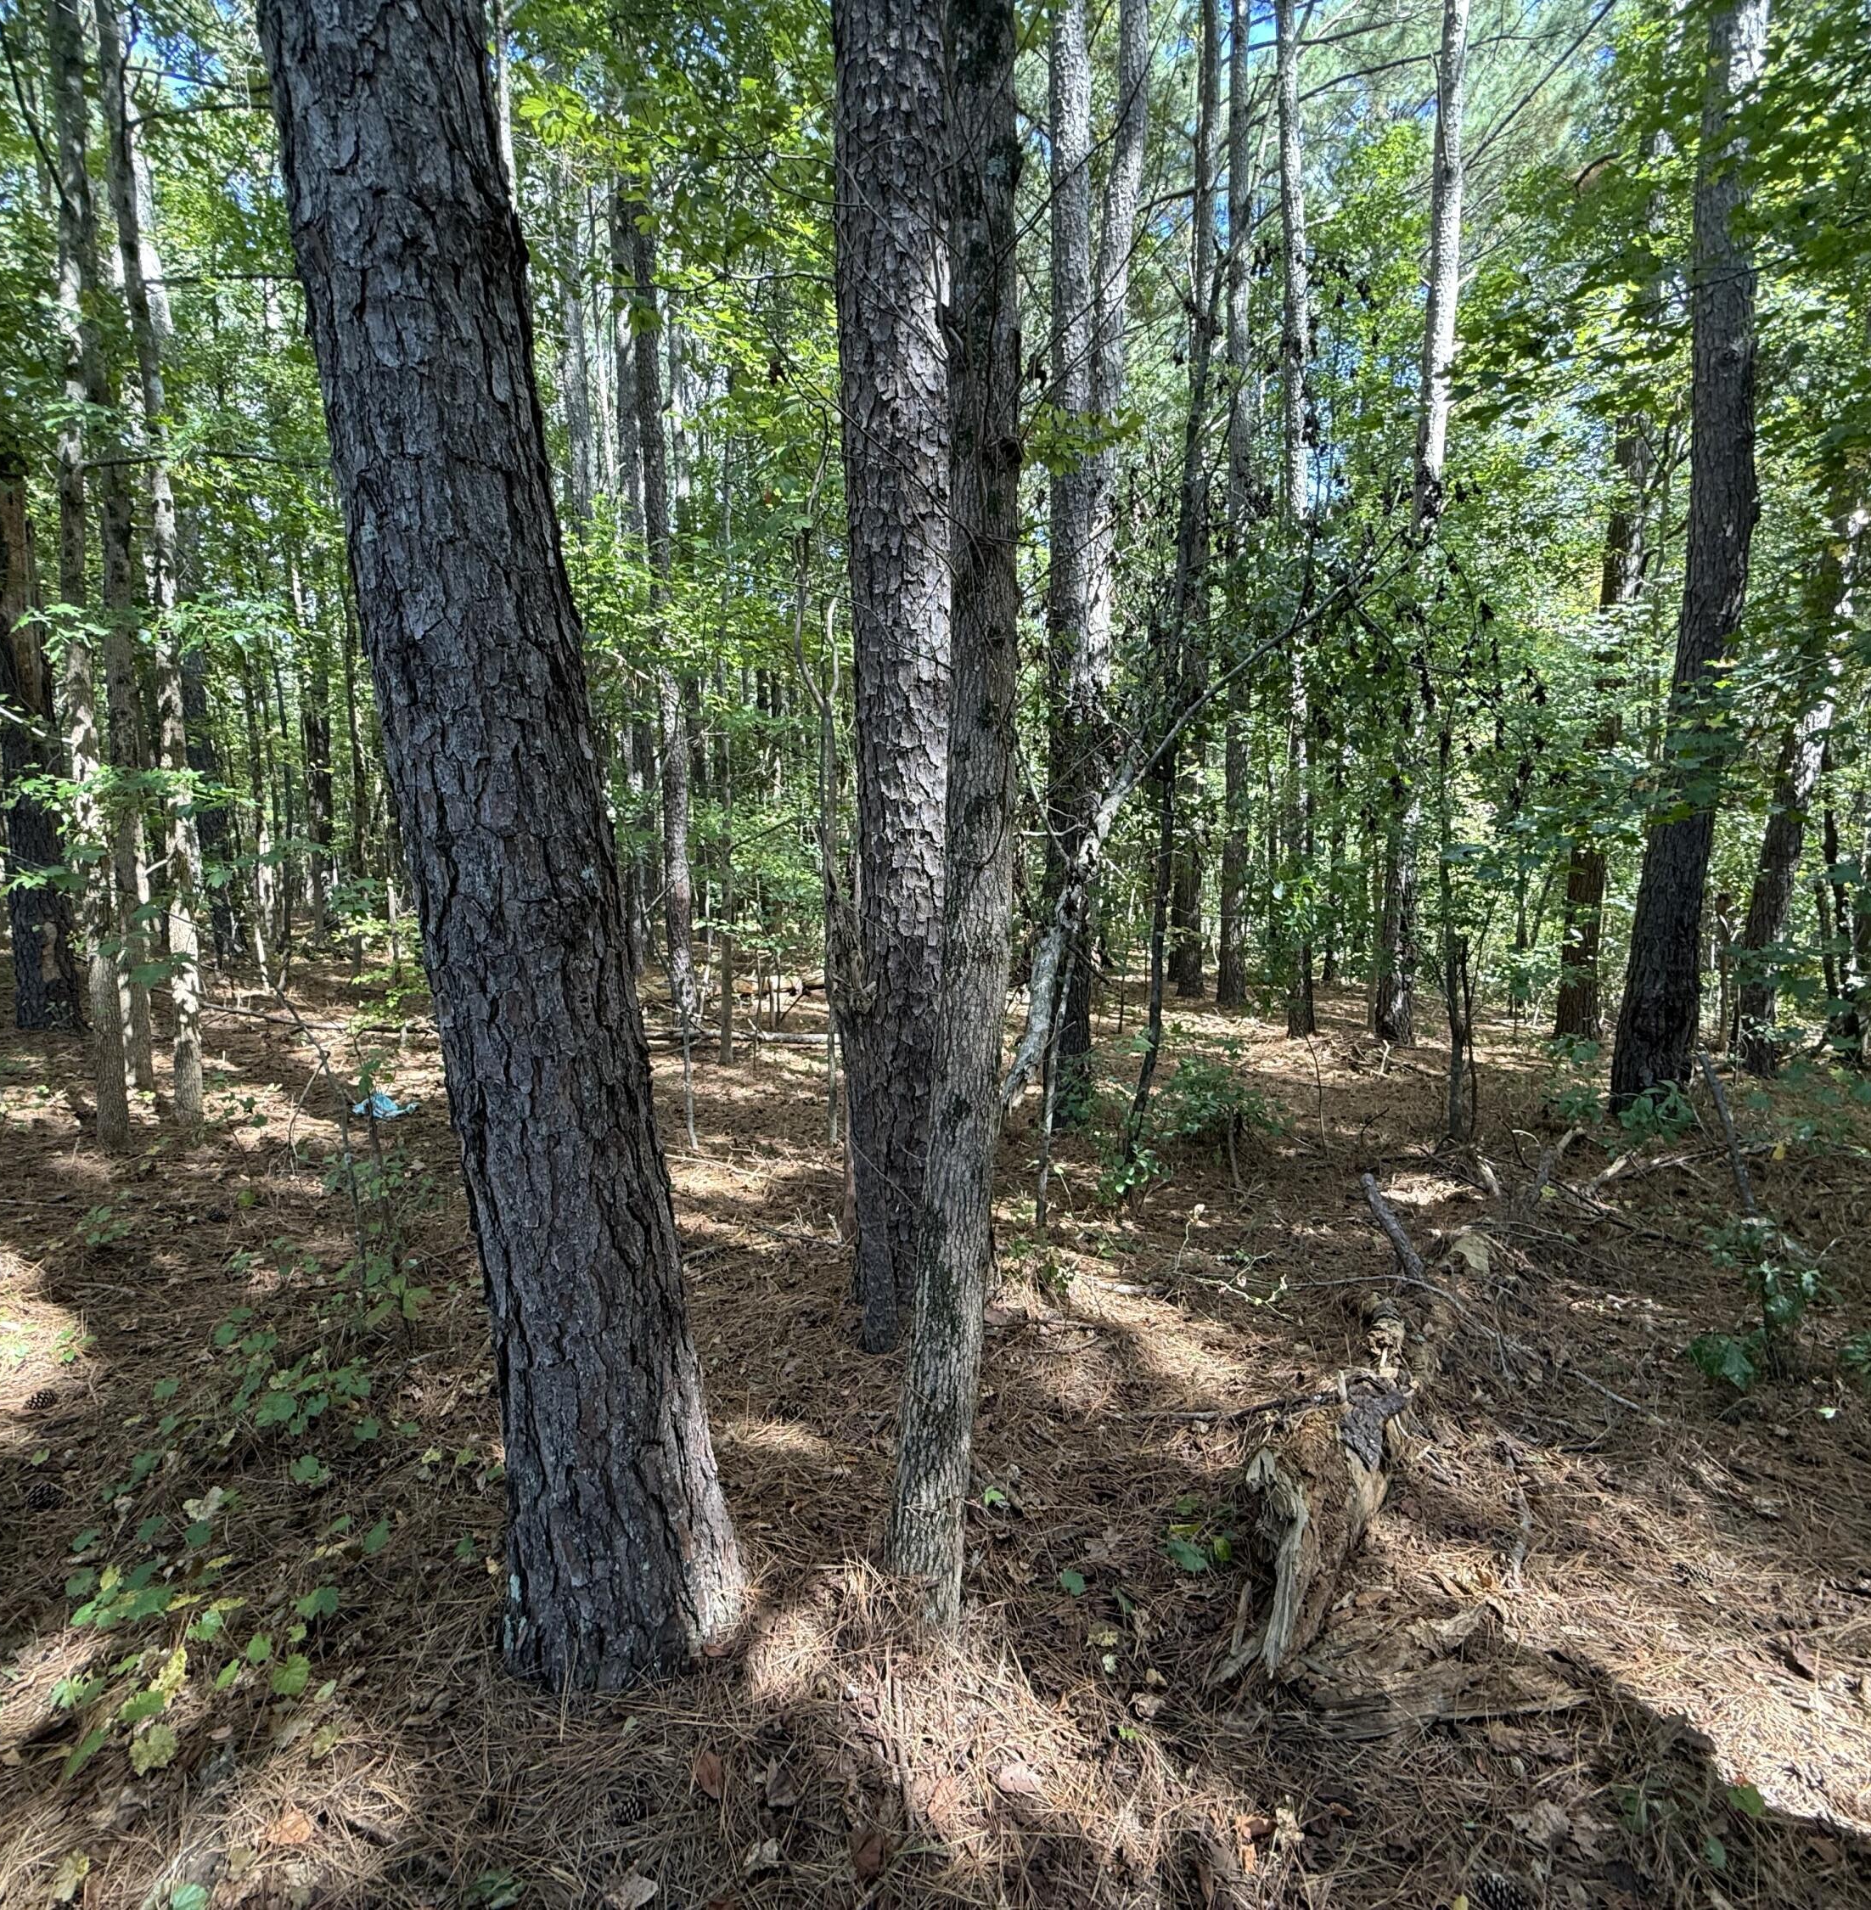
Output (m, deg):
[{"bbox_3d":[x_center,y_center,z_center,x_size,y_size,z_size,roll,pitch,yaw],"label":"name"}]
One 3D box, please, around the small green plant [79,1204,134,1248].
[{"bbox_3d":[-3.005,0.974,3.727,0.160,0.110,0.150,0,9,0],"label":"small green plant"}]

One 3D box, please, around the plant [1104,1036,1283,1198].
[{"bbox_3d":[1.068,0.660,4.223,0.640,0.576,0.500,0,9,0],"label":"plant"}]

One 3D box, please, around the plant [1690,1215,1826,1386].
[{"bbox_3d":[2.290,0.952,2.833,0.290,0.420,0.270,0,9,0],"label":"plant"}]

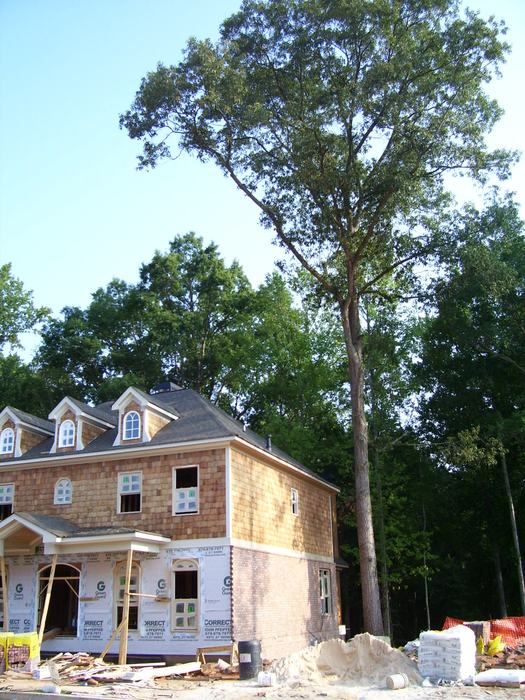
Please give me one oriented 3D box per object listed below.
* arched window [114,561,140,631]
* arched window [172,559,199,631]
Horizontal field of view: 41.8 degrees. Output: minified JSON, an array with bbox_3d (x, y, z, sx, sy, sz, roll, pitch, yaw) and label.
[{"bbox_3d":[-4.261,7.802,21.783,0.900,2.104,0.130,-9,-22,20],"label":"arched window"},{"bbox_3d":[-2.338,7.528,21.069,0.900,2.086,0.130,-9,-22,20],"label":"arched window"}]

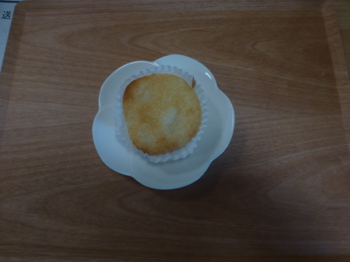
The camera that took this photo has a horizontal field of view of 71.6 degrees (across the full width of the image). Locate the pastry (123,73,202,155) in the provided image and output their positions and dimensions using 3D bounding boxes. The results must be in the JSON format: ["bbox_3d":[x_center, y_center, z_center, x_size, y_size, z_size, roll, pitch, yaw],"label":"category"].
[{"bbox_3d":[-0.011,-0.012,0.221,0.067,0.038,0.070,0,73,-1],"label":"pastry"}]

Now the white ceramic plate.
[{"bbox_3d":[-0.010,-0.010,0.233,0.128,0.027,0.130,0,73,-1],"label":"white ceramic plate"}]

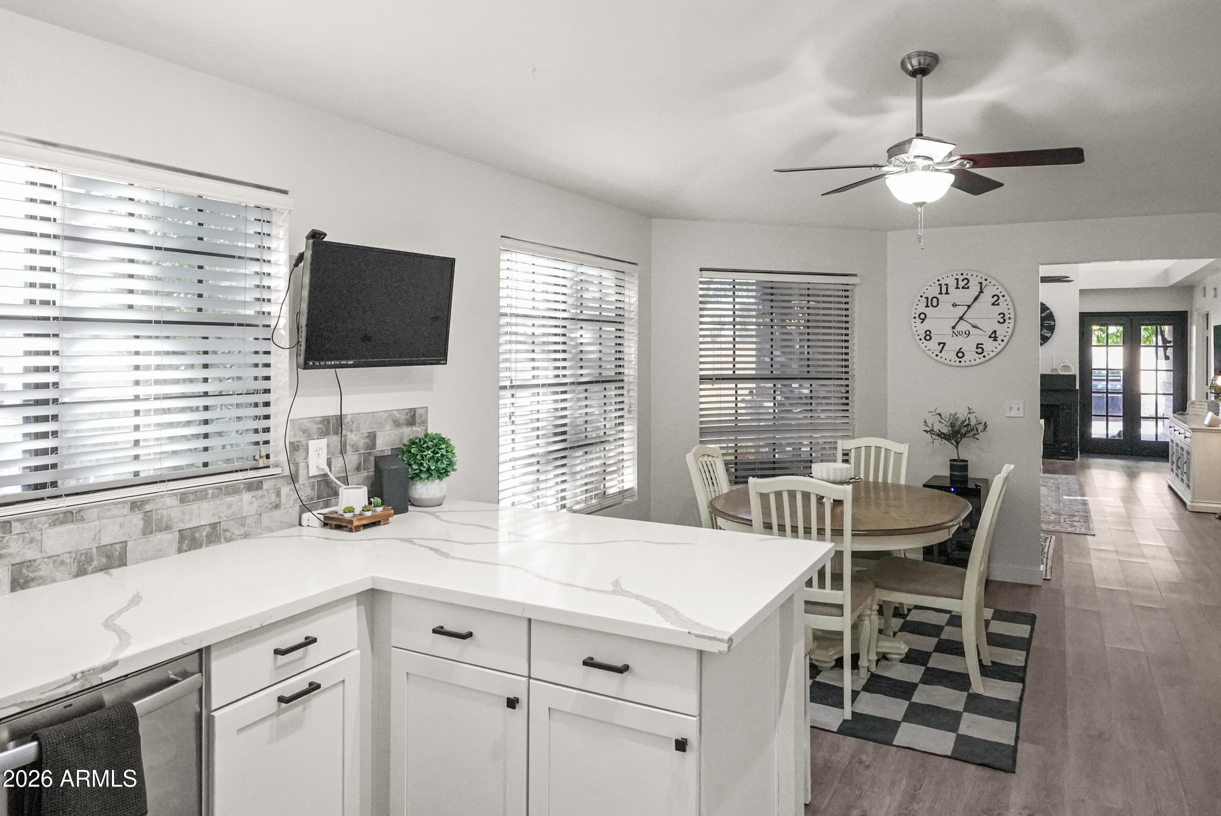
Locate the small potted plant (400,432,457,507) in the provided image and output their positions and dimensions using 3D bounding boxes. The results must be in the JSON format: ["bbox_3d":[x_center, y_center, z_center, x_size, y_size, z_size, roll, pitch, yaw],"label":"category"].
[{"bbox_3d":[-0.776,0.261,3.460,0.243,0.315,0.243,0,3,0],"label":"small potted plant"}]

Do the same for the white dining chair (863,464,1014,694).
[{"bbox_3d":[1.620,0.779,4.010,0.570,1.010,0.470,2,4,30],"label":"white dining chair"}]

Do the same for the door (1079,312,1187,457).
[{"bbox_3d":[7.575,-0.341,11.840,1.330,2.130,0.100,2,4,26],"label":"door"}]

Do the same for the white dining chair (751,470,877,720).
[{"bbox_3d":[0.910,0.798,3.734,0.470,1.010,0.570,2,4,23],"label":"white dining chair"}]

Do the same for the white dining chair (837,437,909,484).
[{"bbox_3d":[1.490,0.726,4.743,0.470,1.010,0.570,2,4,25],"label":"white dining chair"}]

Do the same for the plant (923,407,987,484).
[{"bbox_3d":[2.244,0.245,5.300,0.410,0.500,0.380,2,4,26],"label":"plant"}]

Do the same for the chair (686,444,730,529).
[{"bbox_3d":[0.780,0.746,4.466,0.570,1.010,0.470,2,4,30],"label":"chair"}]

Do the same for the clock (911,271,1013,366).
[{"bbox_3d":[2.430,-0.619,5.620,0.655,0.655,0.040,2,4,26],"label":"clock"}]

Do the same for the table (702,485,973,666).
[{"bbox_3d":[1.190,0.878,4.320,1.330,0.766,1.330,2,4,26],"label":"table"}]

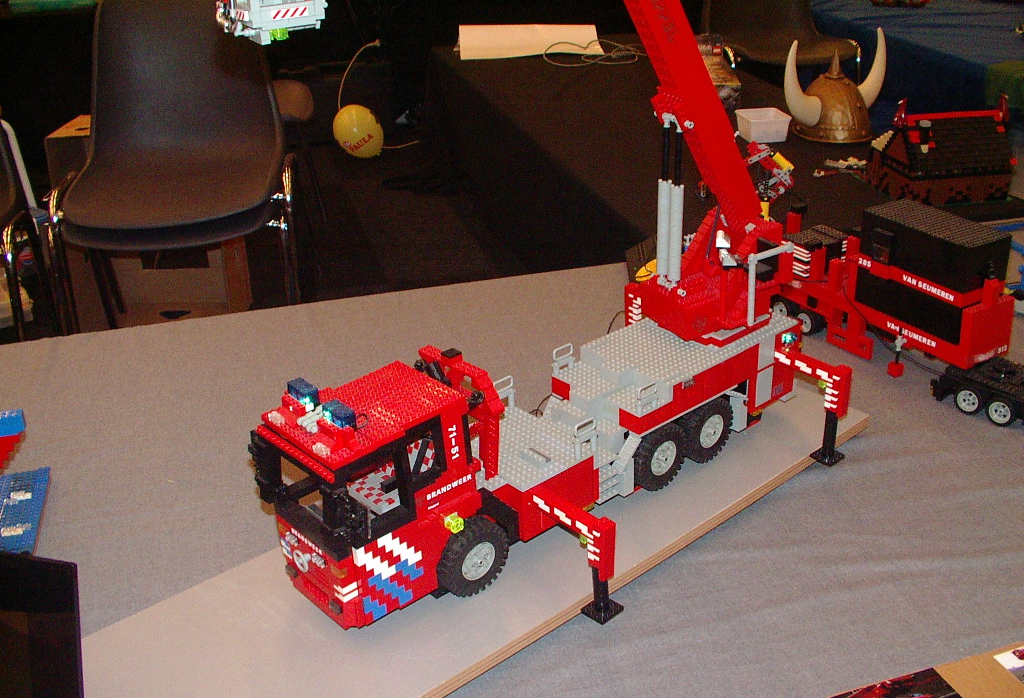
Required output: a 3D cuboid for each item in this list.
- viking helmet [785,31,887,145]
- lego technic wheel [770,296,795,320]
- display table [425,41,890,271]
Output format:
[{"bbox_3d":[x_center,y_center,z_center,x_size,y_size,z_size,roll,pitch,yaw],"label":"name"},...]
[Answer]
[{"bbox_3d":[0.775,-0.636,2.697,0.318,0.238,0.205,-15,29,-25],"label":"viking helmet"},{"bbox_3d":[0.432,-0.062,1.777,0.022,0.043,0.043,-16,30,-27],"label":"lego technic wheel"},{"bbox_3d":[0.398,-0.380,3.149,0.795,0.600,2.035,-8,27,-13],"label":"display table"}]

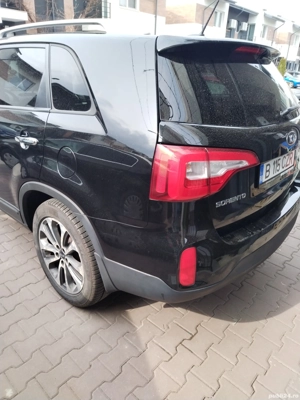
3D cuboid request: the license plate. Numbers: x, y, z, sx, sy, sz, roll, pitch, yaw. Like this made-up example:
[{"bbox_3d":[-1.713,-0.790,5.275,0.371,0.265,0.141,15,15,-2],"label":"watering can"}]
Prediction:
[{"bbox_3d":[0.780,-0.211,1.828,0.020,0.110,0.520,16,28,40],"label":"license plate"}]

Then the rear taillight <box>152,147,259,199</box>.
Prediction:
[{"bbox_3d":[0.273,-0.160,1.335,0.238,0.259,0.553,22,32,37],"label":"rear taillight"}]

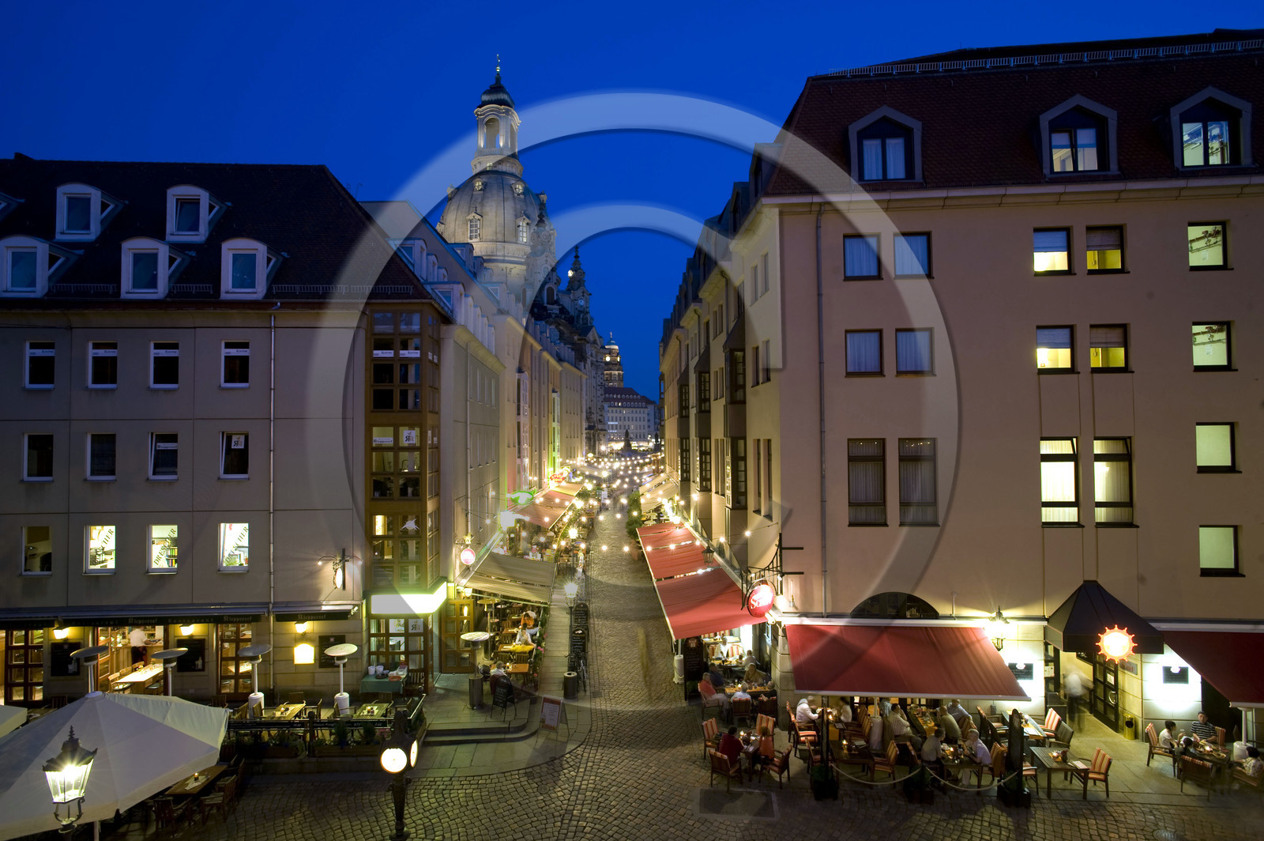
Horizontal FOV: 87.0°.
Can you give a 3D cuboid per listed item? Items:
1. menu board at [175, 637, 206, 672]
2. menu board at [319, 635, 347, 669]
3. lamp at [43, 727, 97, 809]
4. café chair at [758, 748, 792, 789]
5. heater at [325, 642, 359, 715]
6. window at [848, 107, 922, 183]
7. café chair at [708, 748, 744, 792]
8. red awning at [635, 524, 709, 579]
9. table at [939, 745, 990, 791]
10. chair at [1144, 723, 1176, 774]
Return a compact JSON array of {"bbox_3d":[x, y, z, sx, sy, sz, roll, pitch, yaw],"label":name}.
[{"bbox_3d":[-14.187,7.567,21.475,0.867,1.045,0.050,0,-2,-3],"label":"menu board"},{"bbox_3d":[-9.897,7.639,22.034,0.899,1.105,0.050,0,-2,-3],"label":"menu board"},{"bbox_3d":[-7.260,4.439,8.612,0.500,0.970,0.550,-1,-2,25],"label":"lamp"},{"bbox_3d":[3.784,9.101,17.723,0.620,0.930,0.600,-2,-2,33],"label":"café chair"},{"bbox_3d":[-9.074,8.179,20.827,1.040,2.280,1.040,-1,-2,5],"label":"heater"},{"bbox_3d":[7.546,-8.143,20.197,2.098,2.274,1.000,-1,-2,5],"label":"window"},{"bbox_3d":[2.440,9.110,17.561,0.580,0.930,0.620,-2,-2,37],"label":"café chair"},{"bbox_3d":[2.101,6.400,35.196,2.900,0.900,15.500,0,-2,-2],"label":"red awning"},{"bbox_3d":[8.402,9.026,17.251,0.980,0.740,1.140,-1,-2,8],"label":"table"},{"bbox_3d":[13.938,8.612,17.463,0.590,0.940,0.640,1,-2,-40],"label":"chair"}]

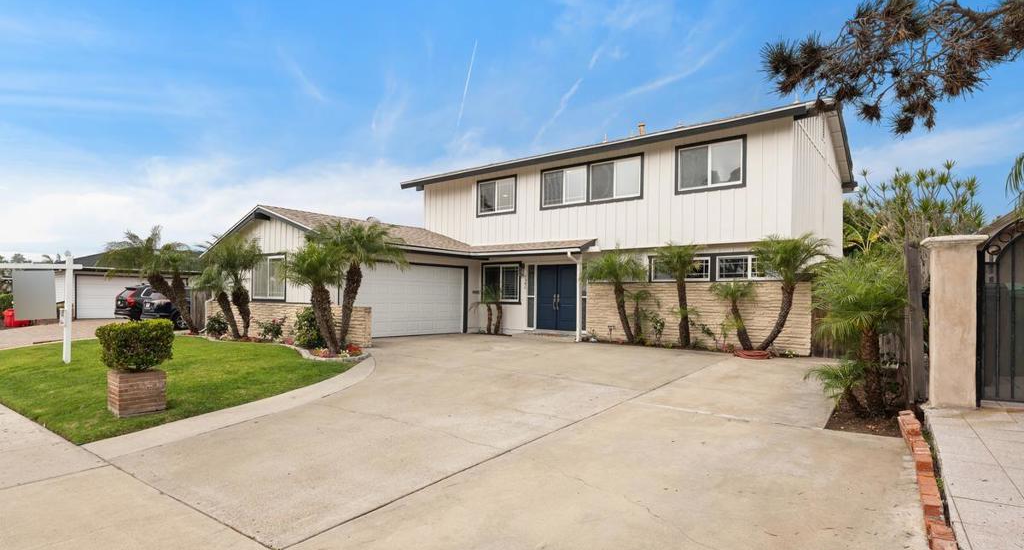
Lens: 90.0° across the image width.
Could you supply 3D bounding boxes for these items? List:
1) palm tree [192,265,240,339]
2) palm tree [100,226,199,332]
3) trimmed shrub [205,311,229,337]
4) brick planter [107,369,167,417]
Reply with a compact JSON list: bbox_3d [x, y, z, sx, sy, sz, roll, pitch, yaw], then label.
[{"bbox_3d":[-9.650,0.870,16.750,1.100,2.350,1.250,0,-2,40],"label":"palm tree"},{"bbox_3d":[-14.000,0.180,19.800,2.300,3.950,2.700,0,-2,40],"label":"palm tree"},{"bbox_3d":[-10.400,1.770,18.000,0.660,0.860,0.720,0,-2,40],"label":"trimmed shrub"},{"bbox_3d":[-5.600,1.730,7.650,0.580,0.620,0.580,0,-2,40],"label":"brick planter"}]

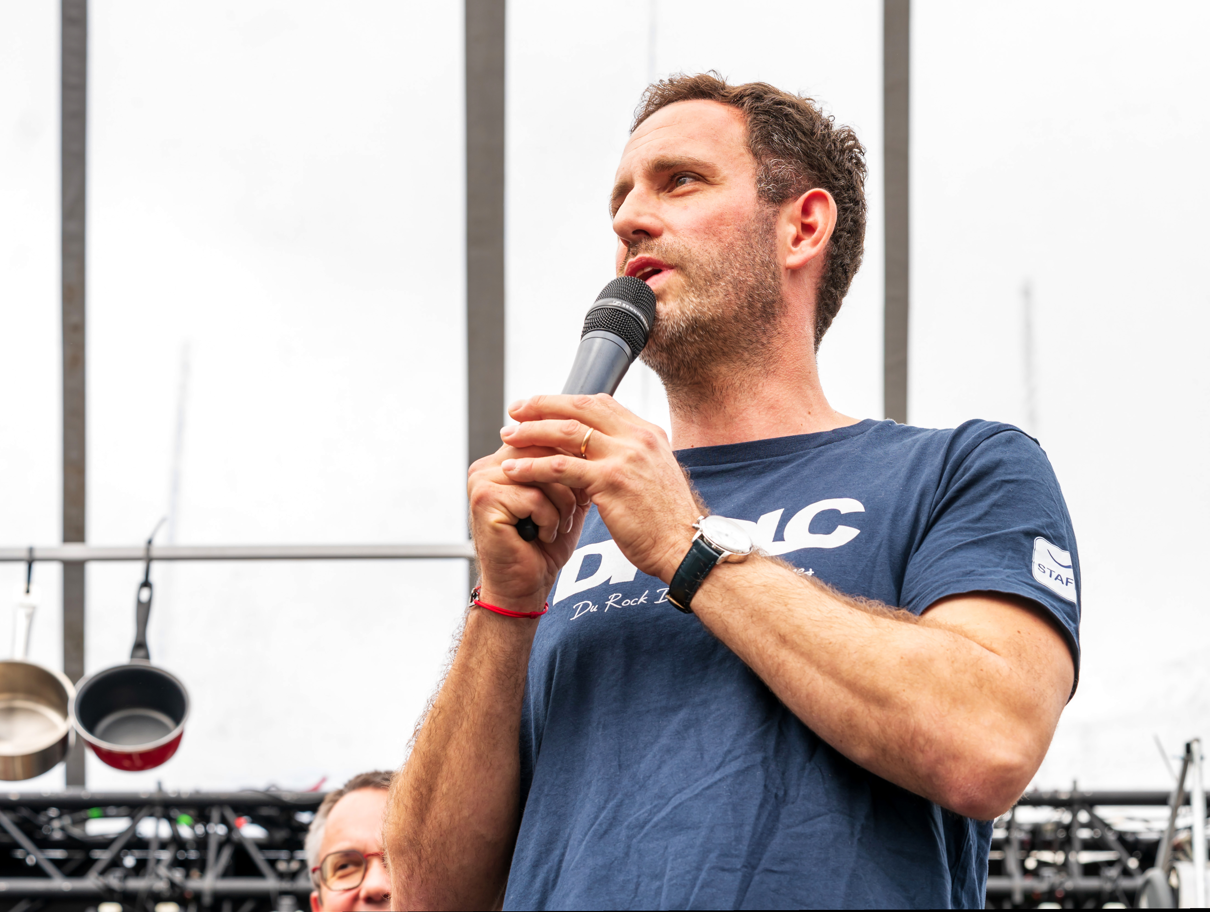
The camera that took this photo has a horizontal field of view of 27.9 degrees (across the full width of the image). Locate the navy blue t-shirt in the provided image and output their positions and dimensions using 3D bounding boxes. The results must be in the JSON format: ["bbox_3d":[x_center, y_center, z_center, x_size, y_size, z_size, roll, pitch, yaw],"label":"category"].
[{"bbox_3d":[0.108,0.297,1.775,0.490,0.680,0.280,-13,-23,35],"label":"navy blue t-shirt"}]

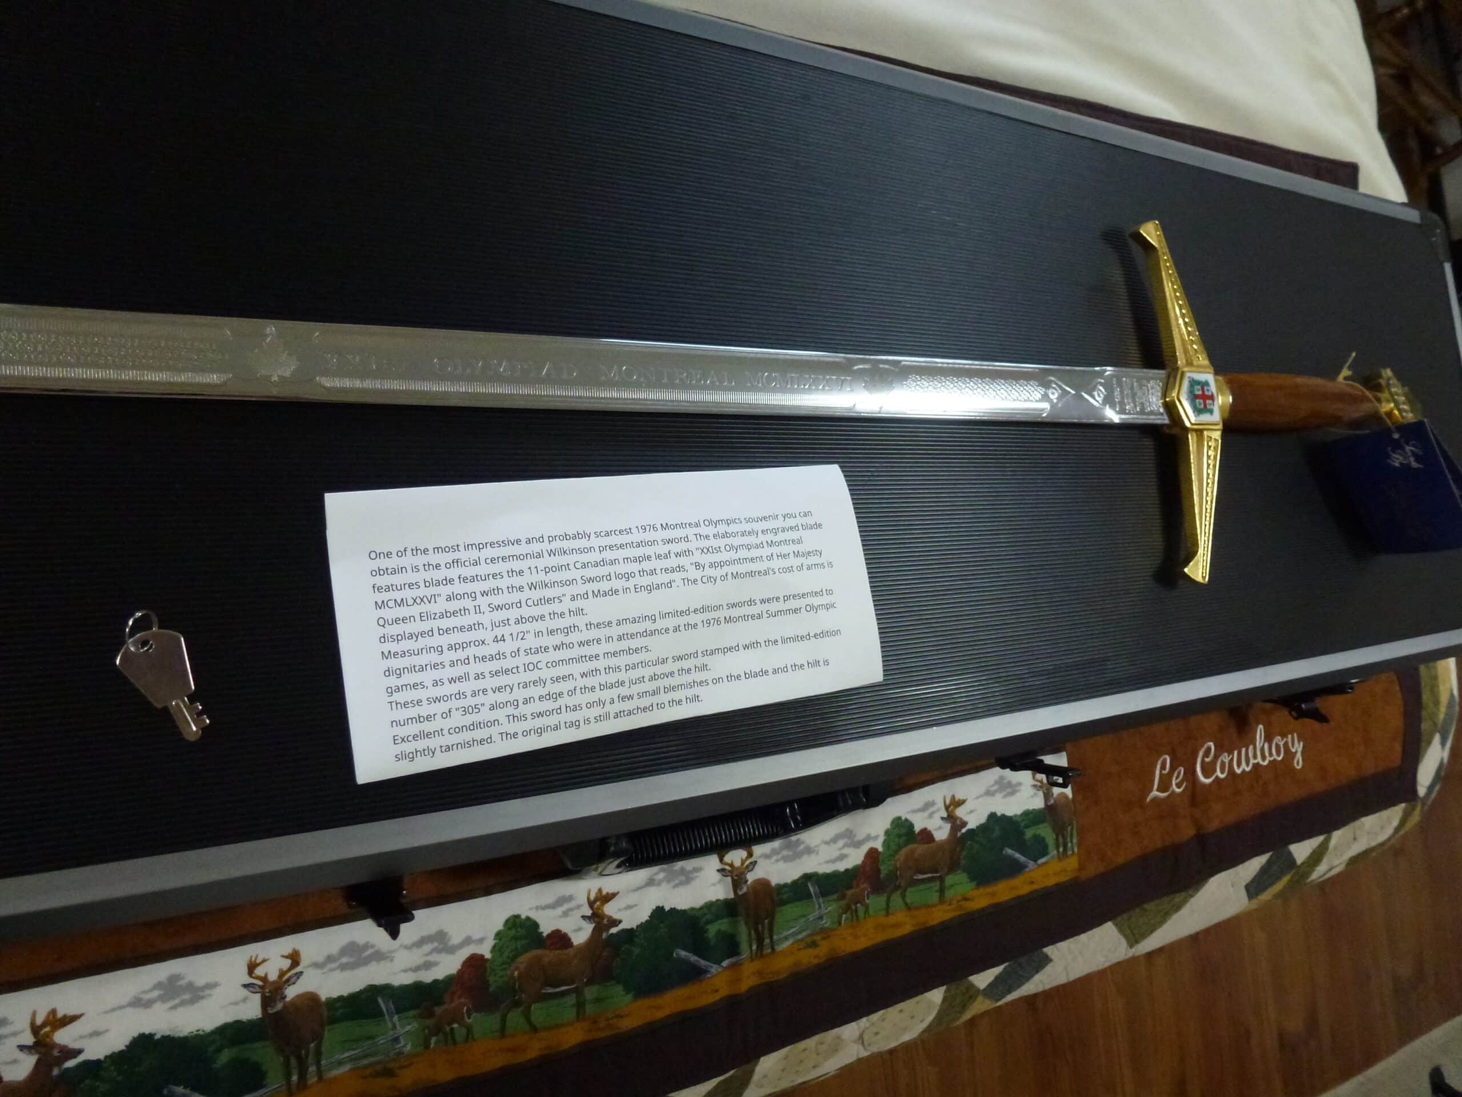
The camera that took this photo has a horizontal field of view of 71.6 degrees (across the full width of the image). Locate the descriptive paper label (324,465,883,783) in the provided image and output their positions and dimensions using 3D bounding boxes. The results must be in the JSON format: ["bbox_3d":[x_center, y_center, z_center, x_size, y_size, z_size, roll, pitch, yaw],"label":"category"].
[{"bbox_3d":[-0.035,0.019,0.383,0.215,0.010,0.095,-6,85,-32],"label":"descriptive paper label"}]

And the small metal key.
[{"bbox_3d":[-0.168,0.038,0.302,0.018,0.005,0.042,-30,98,-31],"label":"small metal key"}]

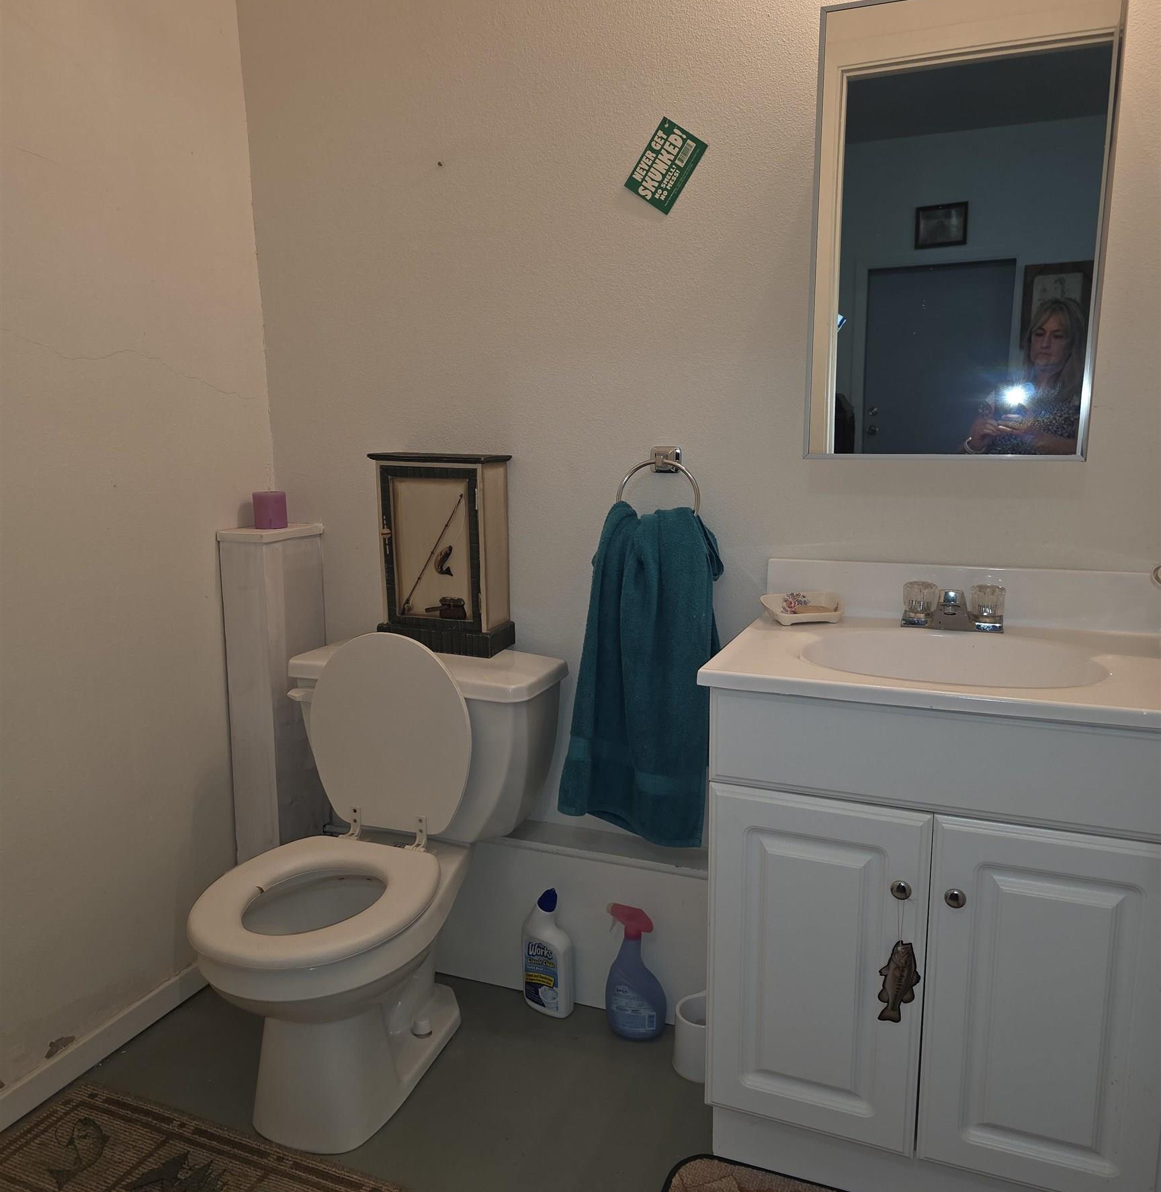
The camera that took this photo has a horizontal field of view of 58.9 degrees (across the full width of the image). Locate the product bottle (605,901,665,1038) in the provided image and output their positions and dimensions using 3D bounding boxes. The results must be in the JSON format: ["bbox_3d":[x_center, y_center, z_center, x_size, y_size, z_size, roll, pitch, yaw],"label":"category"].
[{"bbox_3d":[0.106,0.697,1.931,0.106,0.258,0.067,2,10,15],"label":"product bottle"}]

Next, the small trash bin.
[{"bbox_3d":[0.231,0.785,1.849,0.130,0.112,0.130,4,11,22],"label":"small trash bin"}]

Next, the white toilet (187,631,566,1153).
[{"bbox_3d":[-0.378,0.464,1.776,0.490,0.780,0.690,4,11,22],"label":"white toilet"}]

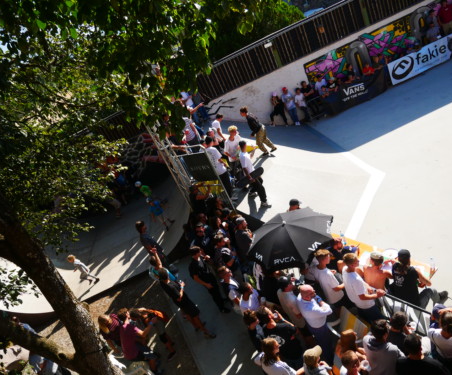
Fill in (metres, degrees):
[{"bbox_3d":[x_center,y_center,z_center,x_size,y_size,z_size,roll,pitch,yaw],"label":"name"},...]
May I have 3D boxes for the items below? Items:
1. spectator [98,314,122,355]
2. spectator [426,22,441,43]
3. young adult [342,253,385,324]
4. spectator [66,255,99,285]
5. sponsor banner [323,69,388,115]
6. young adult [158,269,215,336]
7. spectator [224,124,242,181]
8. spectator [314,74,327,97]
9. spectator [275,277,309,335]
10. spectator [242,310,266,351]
[{"bbox_3d":[-2.040,2.851,6.460,0.500,1.100,0.650,0,34,45],"label":"spectator"},{"bbox_3d":[9.067,-6.302,15.044,0.500,1.640,0.400,-24,24,5],"label":"spectator"},{"bbox_3d":[2.233,1.583,5.205,0.600,1.700,0.520,-26,23,0],"label":"young adult"},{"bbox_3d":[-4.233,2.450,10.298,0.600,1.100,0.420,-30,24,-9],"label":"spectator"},{"bbox_3d":[5.501,-3.978,14.522,2.750,1.060,0.450,-24,24,5],"label":"sponsor banner"},{"bbox_3d":[-0.741,2.147,6.433,0.500,1.760,0.550,-37,25,-23],"label":"young adult"},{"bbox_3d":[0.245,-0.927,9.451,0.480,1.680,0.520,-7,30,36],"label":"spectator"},{"bbox_3d":[4.304,-4.019,14.964,0.520,1.720,0.360,-32,24,-14],"label":"spectator"},{"bbox_3d":[1.178,2.017,5.330,0.450,1.750,0.520,-34,24,-18],"label":"spectator"},{"bbox_3d":[0.626,2.244,4.726,0.380,1.680,0.480,-26,23,0],"label":"spectator"}]

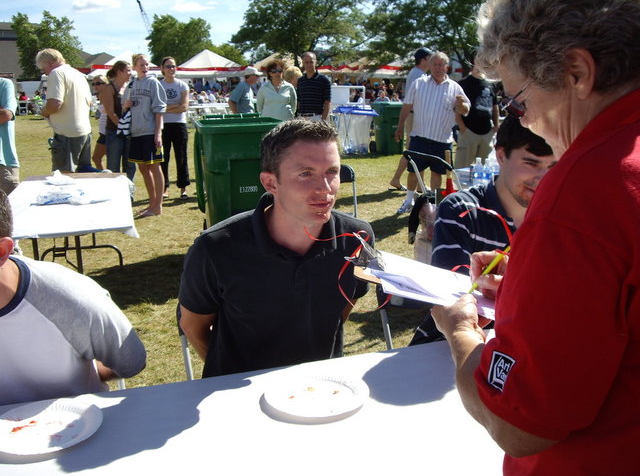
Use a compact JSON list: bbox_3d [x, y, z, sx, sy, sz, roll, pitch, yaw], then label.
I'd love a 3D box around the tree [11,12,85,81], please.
[{"bbox_3d":[-21.868,-14.640,56.176,6.000,7.700,5.800,0,12,0],"label":"tree"}]

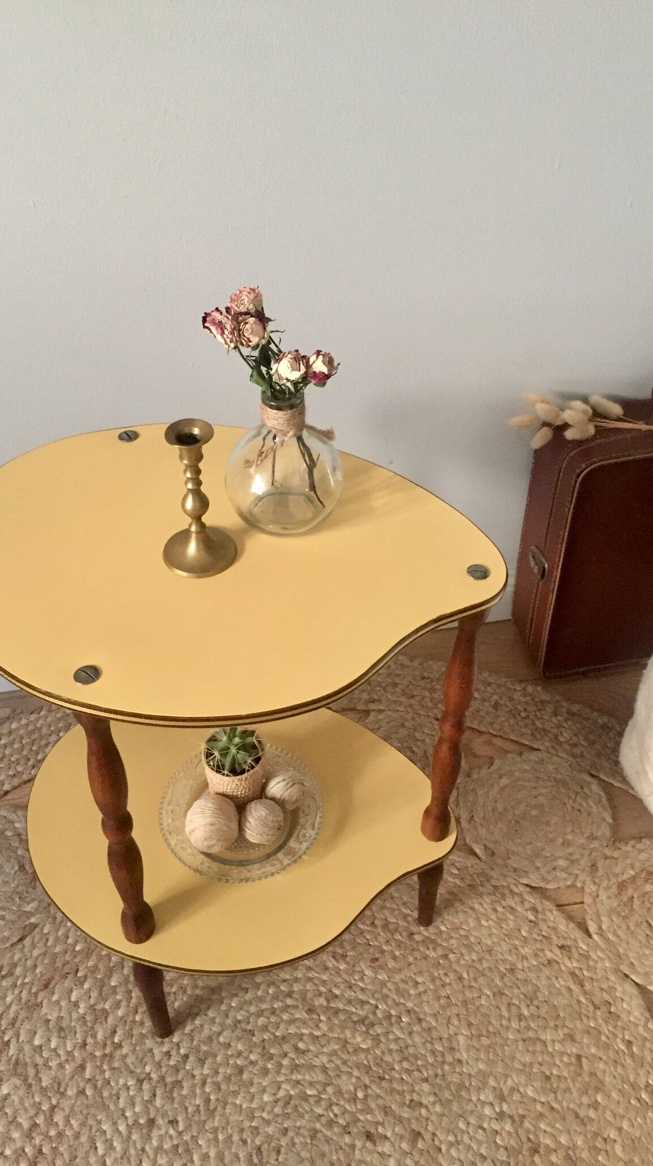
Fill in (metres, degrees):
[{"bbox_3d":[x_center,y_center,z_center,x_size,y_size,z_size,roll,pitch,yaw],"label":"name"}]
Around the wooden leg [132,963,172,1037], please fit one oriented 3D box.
[{"bbox_3d":[-0.177,0.415,0.994,0.029,0.186,0.029,0,39,1],"label":"wooden leg"}]

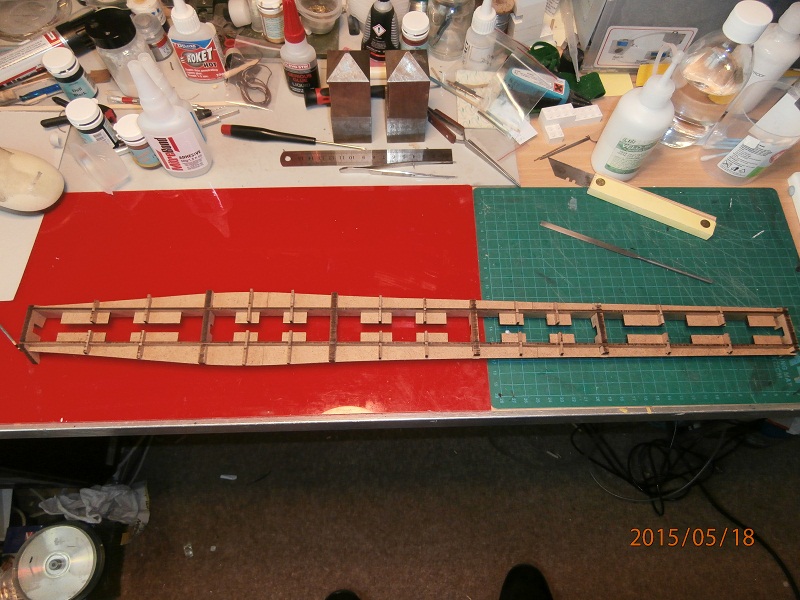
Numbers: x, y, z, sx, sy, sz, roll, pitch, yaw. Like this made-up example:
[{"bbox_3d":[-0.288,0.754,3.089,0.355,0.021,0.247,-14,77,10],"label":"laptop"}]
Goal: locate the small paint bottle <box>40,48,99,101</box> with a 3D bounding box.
[{"bbox_3d":[-0.339,-0.231,0.572,0.033,0.044,0.033,0,65,-1],"label":"small paint bottle"}]

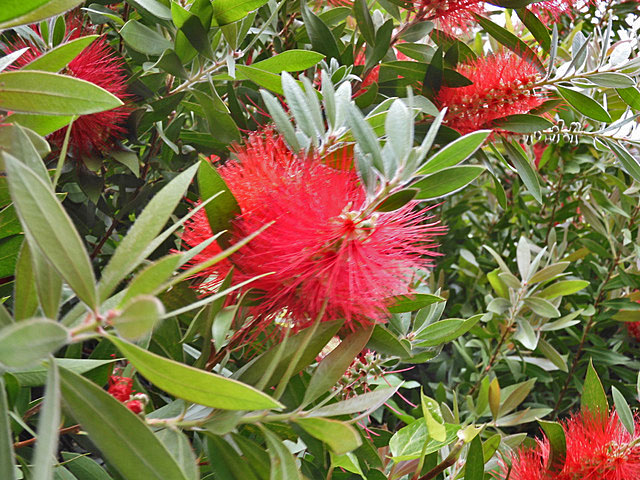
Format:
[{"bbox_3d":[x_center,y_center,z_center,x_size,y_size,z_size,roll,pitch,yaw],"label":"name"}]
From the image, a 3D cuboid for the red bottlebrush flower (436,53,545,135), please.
[{"bbox_3d":[0.137,-0.117,0.670,0.086,0.068,0.068,-12,-4,18],"label":"red bottlebrush flower"}]

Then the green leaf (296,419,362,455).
[{"bbox_3d":[0.003,0.084,0.360,0.035,0.008,0.016,16,43,31],"label":"green leaf"}]

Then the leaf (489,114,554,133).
[{"bbox_3d":[0.155,-0.090,0.640,0.058,0.007,0.015,-2,52,-20],"label":"leaf"}]

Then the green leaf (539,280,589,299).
[{"bbox_3d":[0.231,0.047,0.790,0.048,0.015,0.007,-17,-41,25],"label":"green leaf"}]

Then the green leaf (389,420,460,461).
[{"bbox_3d":[0.052,0.098,0.405,0.037,0.008,0.018,-15,55,-16],"label":"green leaf"}]

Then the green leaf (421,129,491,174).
[{"bbox_3d":[0.063,-0.041,0.395,0.040,0.013,0.006,-31,-36,15],"label":"green leaf"}]

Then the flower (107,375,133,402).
[{"bbox_3d":[-0.104,0.077,0.430,0.013,0.015,0.013,0,6,0],"label":"flower"}]

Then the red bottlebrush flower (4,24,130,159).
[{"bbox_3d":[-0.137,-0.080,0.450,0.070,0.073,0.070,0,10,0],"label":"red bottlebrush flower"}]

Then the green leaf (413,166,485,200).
[{"bbox_3d":[0.066,-0.029,0.425,0.039,0.013,0.006,-18,-38,15],"label":"green leaf"}]

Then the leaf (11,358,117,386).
[{"bbox_3d":[-0.123,0.064,0.400,0.064,0.006,0.014,-8,42,18],"label":"leaf"}]

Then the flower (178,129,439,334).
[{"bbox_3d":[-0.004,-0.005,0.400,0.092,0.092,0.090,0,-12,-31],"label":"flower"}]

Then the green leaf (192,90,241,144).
[{"bbox_3d":[-0.066,-0.078,0.530,0.016,0.051,0.007,-35,-24,-14],"label":"green leaf"}]

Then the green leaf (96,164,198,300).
[{"bbox_3d":[-0.069,-0.003,0.335,0.007,0.076,0.014,4,42,-54],"label":"green leaf"}]

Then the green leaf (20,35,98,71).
[{"bbox_3d":[-0.141,-0.100,0.450,0.047,0.007,0.016,-29,58,-12],"label":"green leaf"}]

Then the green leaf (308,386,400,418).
[{"bbox_3d":[0.016,0.071,0.370,0.046,0.011,0.007,-16,-29,-13],"label":"green leaf"}]

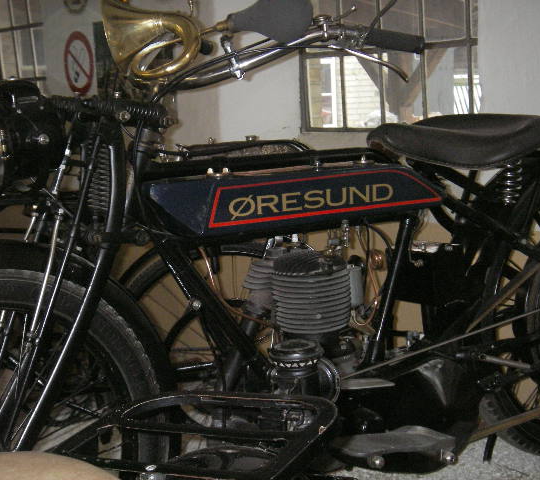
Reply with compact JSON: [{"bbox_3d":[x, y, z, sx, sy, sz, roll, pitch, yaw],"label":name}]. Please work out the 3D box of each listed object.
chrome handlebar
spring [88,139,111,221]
[{"bbox_3d":[-0.066,-0.298,1.906,0.350,0.120,0.570,-15,16,-41],"label":"chrome handlebar"},{"bbox_3d":[-0.247,-0.090,1.715,0.038,0.120,0.038,8,1,-43],"label":"spring"}]

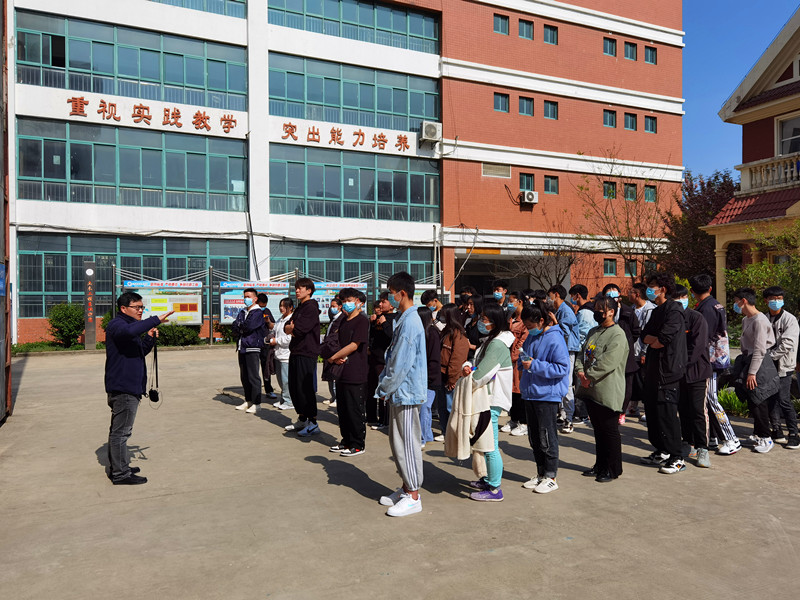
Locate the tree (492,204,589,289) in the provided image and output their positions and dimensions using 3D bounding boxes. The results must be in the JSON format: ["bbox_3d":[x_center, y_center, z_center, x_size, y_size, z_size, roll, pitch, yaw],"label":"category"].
[{"bbox_3d":[6.036,-1.248,27.000,4.000,5.600,3.700,0,0,-24],"label":"tree"}]

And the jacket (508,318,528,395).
[{"bbox_3d":[1.400,0.650,7.320,0.320,0.860,0.450,0,0,-15],"label":"jacket"}]

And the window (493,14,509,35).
[{"bbox_3d":[4.760,-12.912,29.319,0.843,0.900,0.150,0,0,-24],"label":"window"}]

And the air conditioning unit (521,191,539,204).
[{"bbox_3d":[6.050,-4.780,29.080,0.800,0.590,0.310,0,0,-24],"label":"air conditioning unit"}]

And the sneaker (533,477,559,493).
[{"bbox_3d":[1.228,1.534,5.210,0.265,0.110,0.100,0,0,-37],"label":"sneaker"}]

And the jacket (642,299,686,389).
[{"bbox_3d":[2.410,0.400,5.720,0.350,0.790,0.470,0,0,-7],"label":"jacket"}]

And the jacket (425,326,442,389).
[{"bbox_3d":[0.307,0.609,6.850,0.310,0.670,0.440,0,0,-16],"label":"jacket"}]

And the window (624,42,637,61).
[{"bbox_3d":[12.030,-12.940,32.567,0.848,0.912,0.150,0,0,-24],"label":"window"}]

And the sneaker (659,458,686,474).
[{"bbox_3d":[2.518,1.519,5.753,0.290,0.115,0.108,-1,1,-31],"label":"sneaker"}]

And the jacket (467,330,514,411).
[{"bbox_3d":[0.738,0.576,5.060,0.370,0.630,0.450,0,0,-13],"label":"jacket"}]

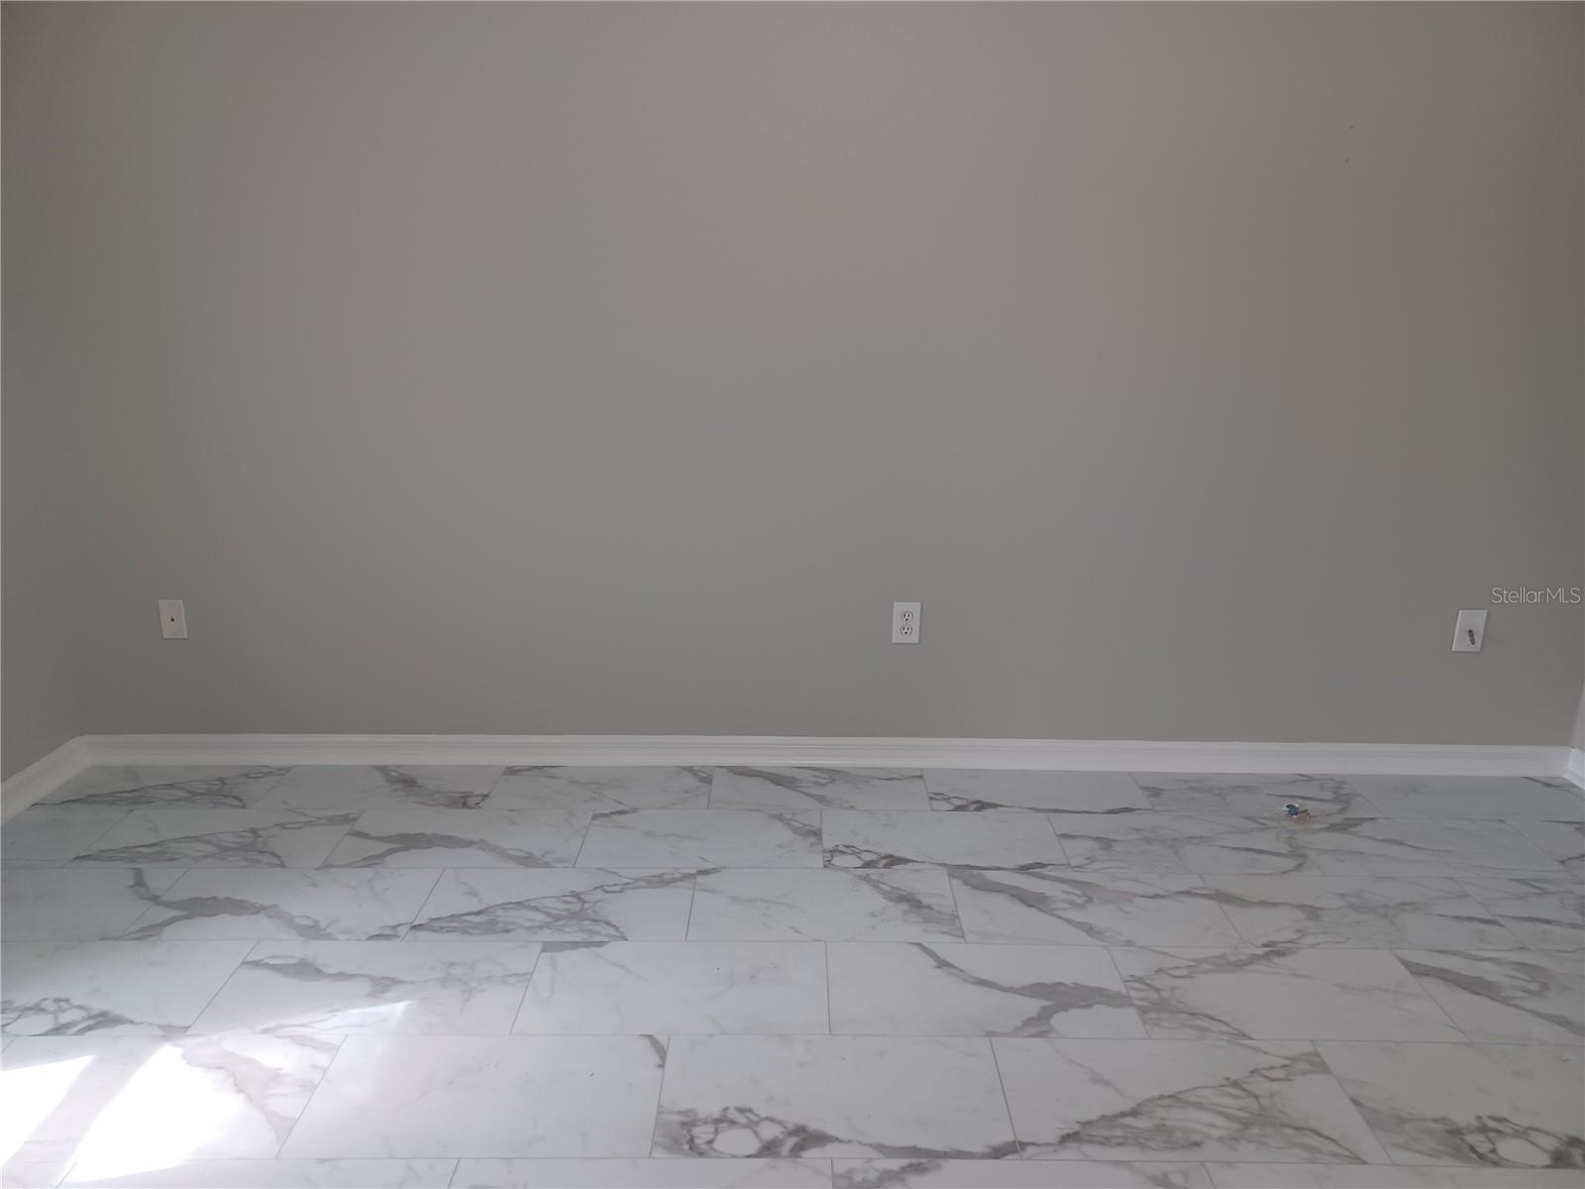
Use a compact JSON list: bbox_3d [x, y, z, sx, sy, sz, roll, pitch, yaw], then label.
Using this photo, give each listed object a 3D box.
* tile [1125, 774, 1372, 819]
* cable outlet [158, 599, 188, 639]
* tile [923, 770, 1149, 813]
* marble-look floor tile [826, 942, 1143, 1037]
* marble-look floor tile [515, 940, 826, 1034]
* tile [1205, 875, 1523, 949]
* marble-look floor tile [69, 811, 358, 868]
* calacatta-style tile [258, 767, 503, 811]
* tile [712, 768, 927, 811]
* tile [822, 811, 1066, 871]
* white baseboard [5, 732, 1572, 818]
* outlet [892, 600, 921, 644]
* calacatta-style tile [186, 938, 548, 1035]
[{"bbox_3d":[1.265,0.549,3.135,0.595,0.010,0.277,0,16,0],"label":"tile"},{"bbox_3d":[-1.736,0.070,3.210,0.071,0.115,0.007,0,16,0],"label":"cable outlet"},{"bbox_3d":[0.675,0.551,3.212,0.610,0.010,0.297,0,16,0],"label":"tile"},{"bbox_3d":[0.373,0.798,2.301,0.601,0.010,0.300,0,17,0],"label":"marble-look floor tile"},{"bbox_3d":[-0.229,0.793,2.298,0.601,0.010,0.300,0,17,0],"label":"marble-look floor tile"},{"bbox_3d":[1.277,0.719,2.593,0.601,0.010,0.300,0,17,0],"label":"tile"},{"bbox_3d":[-1.429,0.610,2.870,0.601,0.010,0.300,0,17,0],"label":"marble-look floor tile"},{"bbox_3d":[-1.127,0.529,3.148,0.601,0.010,0.276,0,17,0],"label":"calacatta-style tile"},{"bbox_3d":[0.077,0.539,3.153,0.601,0.010,0.276,0,17,0],"label":"tile"},{"bbox_3d":[0.380,0.631,2.930,0.610,0.010,0.305,0,16,0],"label":"tile"},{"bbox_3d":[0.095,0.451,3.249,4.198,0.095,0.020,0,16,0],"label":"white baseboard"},{"bbox_3d":[0.322,0.080,3.215,0.071,0.115,0.007,0,16,0],"label":"outlet"},{"bbox_3d":[-0.821,0.778,2.267,0.595,0.010,0.302,0,16,0],"label":"calacatta-style tile"}]

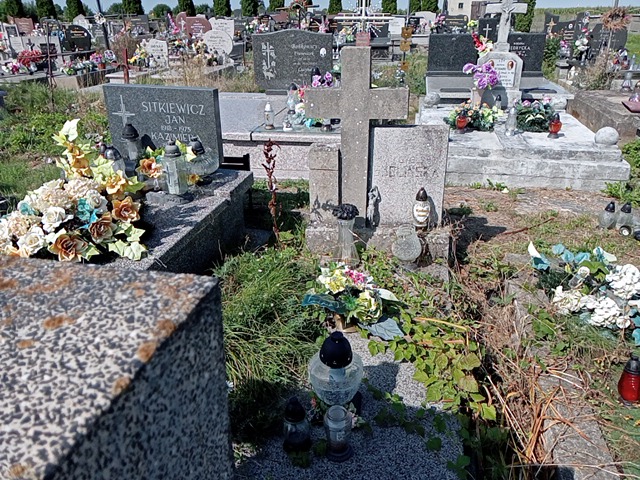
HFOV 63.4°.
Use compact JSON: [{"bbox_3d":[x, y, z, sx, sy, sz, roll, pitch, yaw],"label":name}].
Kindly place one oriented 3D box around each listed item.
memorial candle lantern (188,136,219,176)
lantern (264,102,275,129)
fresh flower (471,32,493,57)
[{"bbox_3d":[-0.855,-0.612,3.817,0.190,0.250,0.190,-2,24,13],"label":"memorial candle lantern"},{"bbox_3d":[-0.501,-1.222,5.091,0.094,0.250,0.094,4,24,10],"label":"lantern"},{"bbox_3d":[2.547,-3.070,8.154,0.327,0.369,0.250,4,24,10],"label":"fresh flower"}]

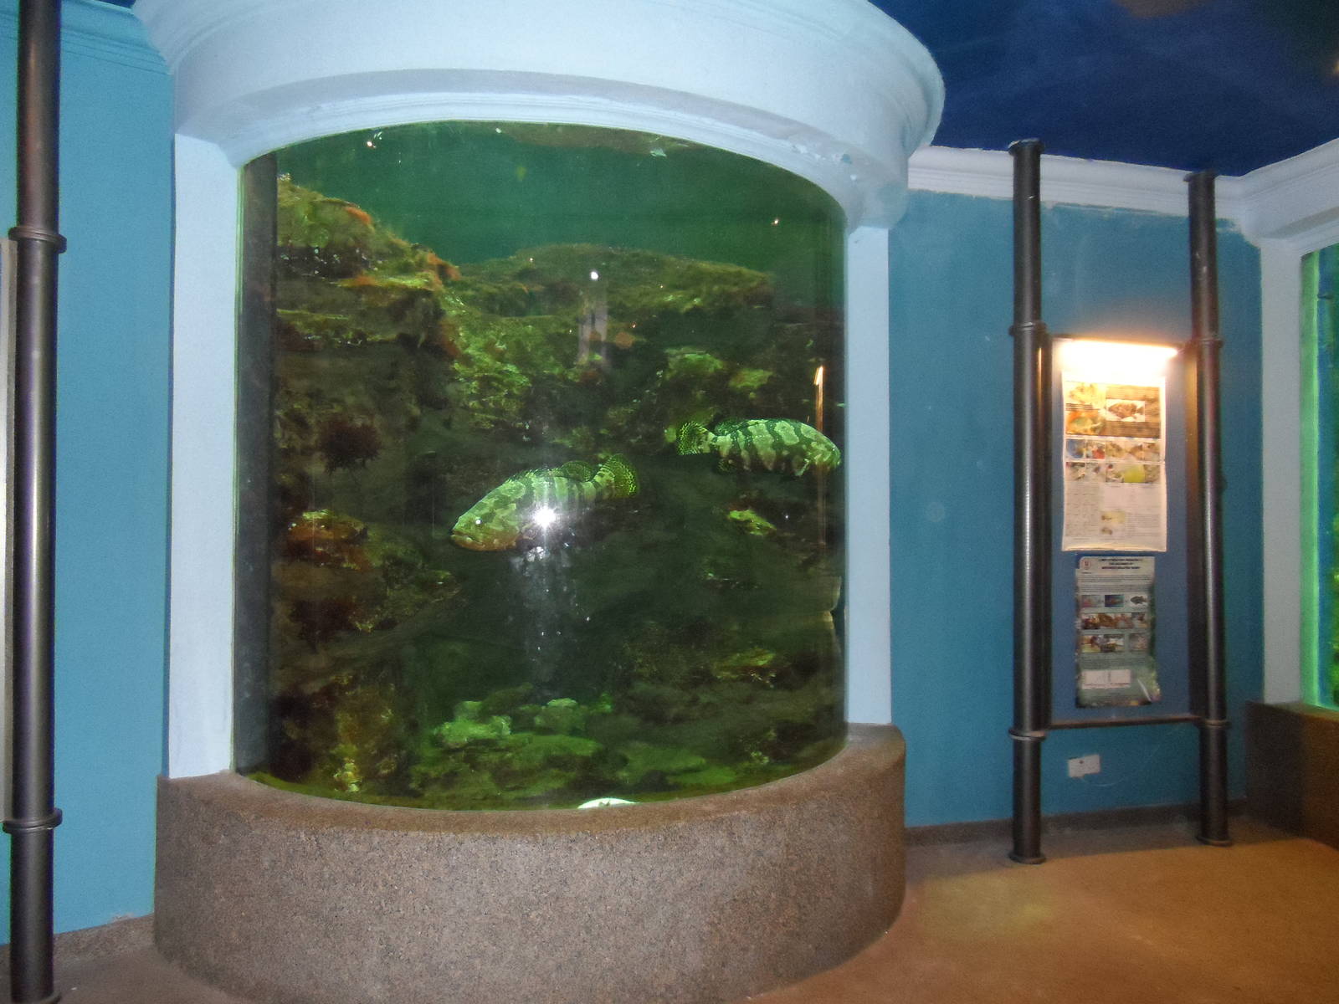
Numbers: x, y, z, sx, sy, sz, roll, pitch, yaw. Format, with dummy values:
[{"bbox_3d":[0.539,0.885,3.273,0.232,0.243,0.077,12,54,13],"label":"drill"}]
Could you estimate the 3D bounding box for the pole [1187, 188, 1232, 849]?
[{"bbox_3d":[2.515,0.024,4.329,0.148,3.096,0.148,0,-1,-12],"label":"pole"}]

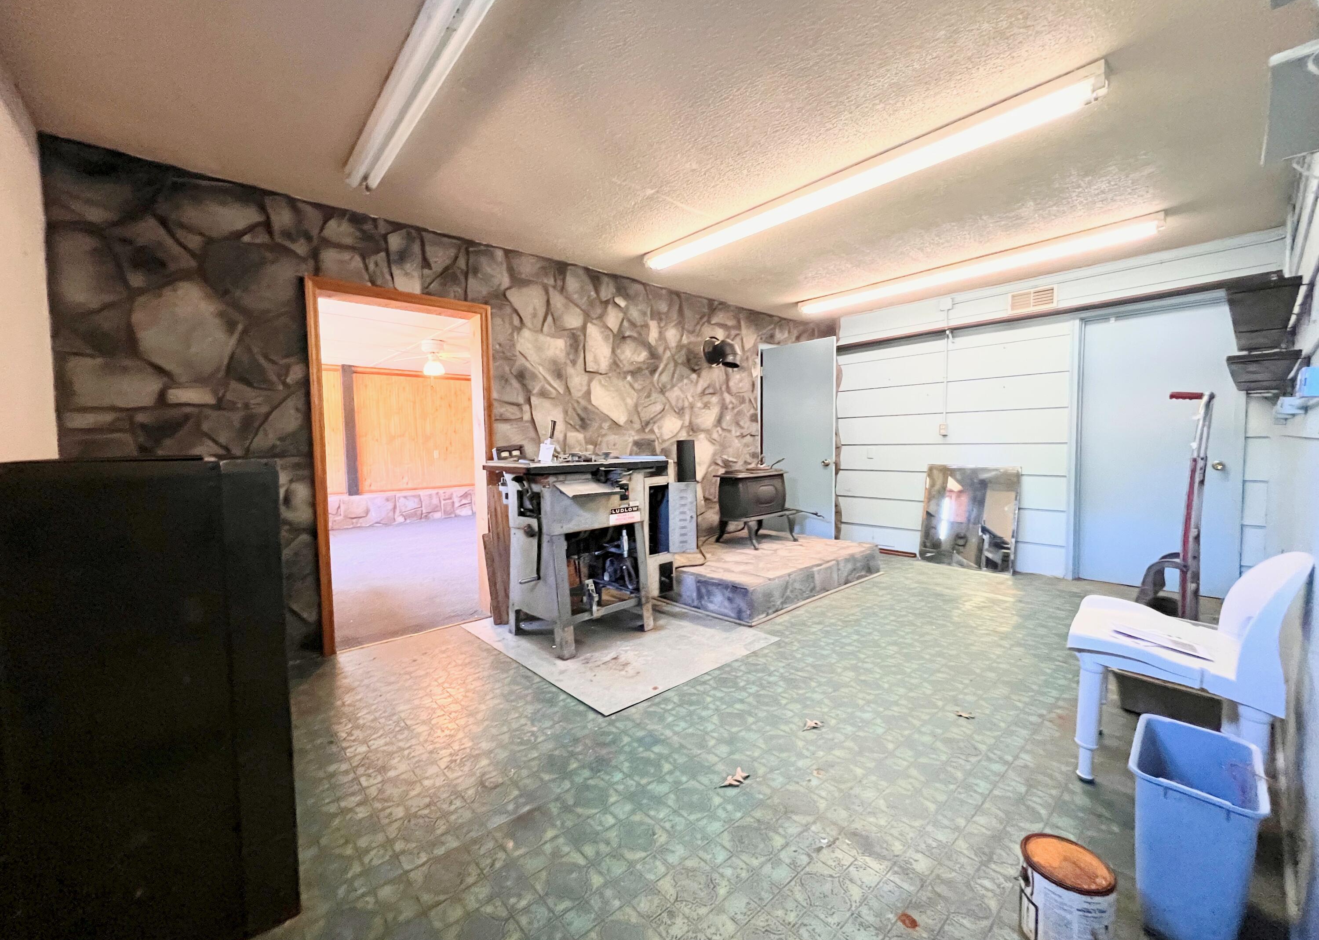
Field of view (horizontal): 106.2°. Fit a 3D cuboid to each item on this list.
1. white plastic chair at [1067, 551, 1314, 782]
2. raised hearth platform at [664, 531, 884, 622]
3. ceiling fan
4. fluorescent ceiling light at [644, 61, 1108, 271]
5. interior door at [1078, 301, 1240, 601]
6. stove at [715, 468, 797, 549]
[{"bbox_3d":[1.714,0.638,1.634,0.490,0.800,0.520,-4,4,-42],"label":"white plastic chair"},{"bbox_3d":[0.845,0.803,4.181,1.820,0.225,1.260,-4,4,-42],"label":"raised hearth platform"},{"bbox_3d":[-2.543,-1.259,5.582,1.120,0.370,1.120,-4,4,-42],"label":"ceiling fan"},{"bbox_3d":[0.766,-1.427,2.641,0.115,0.100,2.430,-4,4,-44],"label":"fluorescent ceiling light"},{"bbox_3d":[3.678,-0.131,3.684,0.050,2.060,0.830,-4,4,-42],"label":"interior door"},{"bbox_3d":[0.880,0.350,4.527,0.830,0.640,0.440,-3,4,-38],"label":"stove"}]

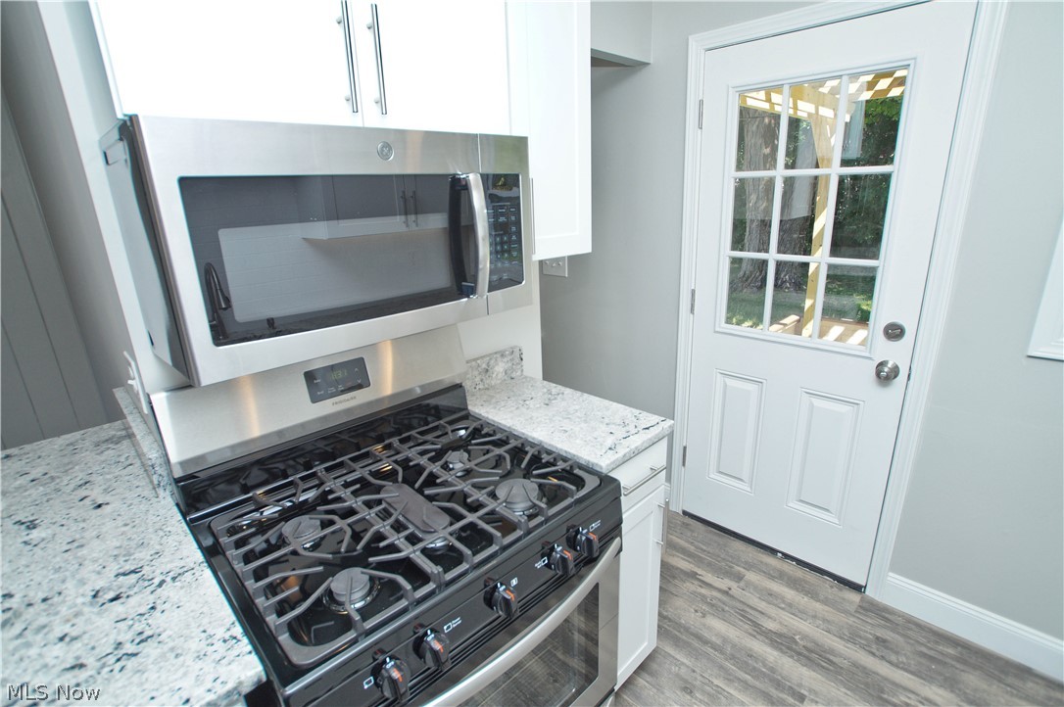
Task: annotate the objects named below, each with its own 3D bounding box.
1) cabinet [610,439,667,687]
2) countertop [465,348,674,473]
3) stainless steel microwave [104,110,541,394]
[{"bbox_3d":[0.070,0.618,1.614,0.295,0.861,0.648,-18,23,-42],"label":"cabinet"},{"bbox_3d":[0.061,0.137,1.485,0.336,0.143,0.664,-18,23,-42],"label":"countertop"},{"bbox_3d":[-0.407,-0.261,1.093,0.757,0.400,0.409,-18,23,-42],"label":"stainless steel microwave"}]

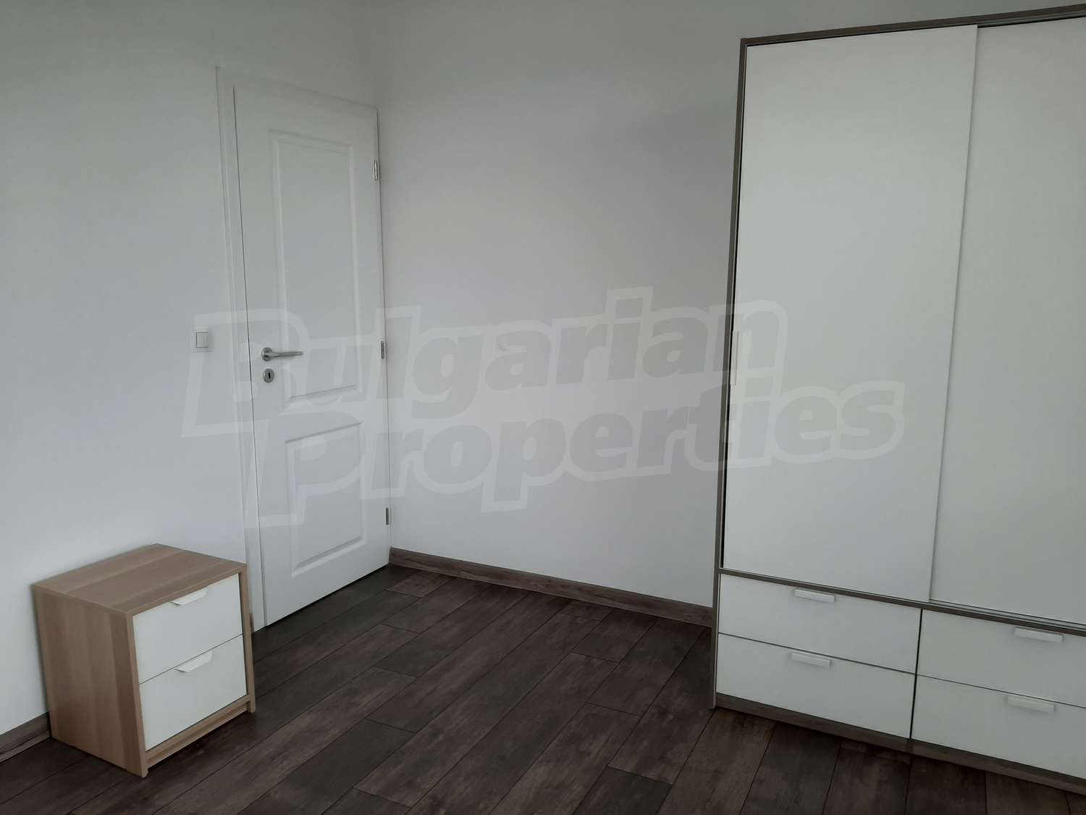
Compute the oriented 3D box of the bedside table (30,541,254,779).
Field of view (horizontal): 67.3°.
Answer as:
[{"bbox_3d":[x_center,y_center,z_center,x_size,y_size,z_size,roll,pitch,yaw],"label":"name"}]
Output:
[{"bbox_3d":[-1.200,0.741,2.492,0.417,0.485,0.404,5,11,27],"label":"bedside table"}]

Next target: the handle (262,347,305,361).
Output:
[{"bbox_3d":[-1.000,-0.208,3.138,0.055,0.053,0.161,5,11,26],"label":"handle"}]

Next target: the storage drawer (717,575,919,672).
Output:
[{"bbox_3d":[0.917,0.607,2.653,0.569,0.196,0.480,5,11,26],"label":"storage drawer"}]

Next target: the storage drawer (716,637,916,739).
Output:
[{"bbox_3d":[0.917,0.805,2.688,0.569,0.200,0.480,5,11,26],"label":"storage drawer"}]

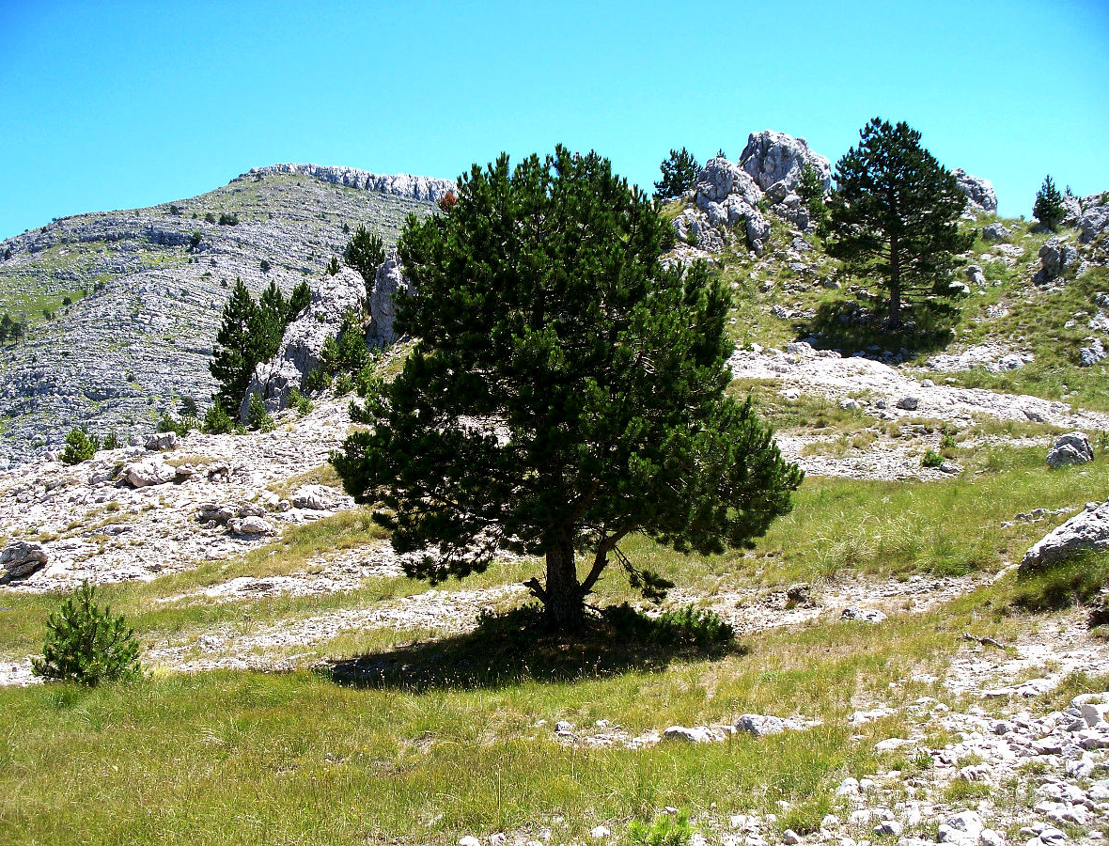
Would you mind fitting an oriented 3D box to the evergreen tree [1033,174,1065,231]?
[{"bbox_3d":[19.352,-8.636,60.000,1.250,2.300,1.250,0,-1,18],"label":"evergreen tree"}]

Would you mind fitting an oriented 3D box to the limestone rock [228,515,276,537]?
[{"bbox_3d":[-6.117,2.074,31.000,0.989,0.400,0.742,0,-2,0],"label":"limestone rock"}]

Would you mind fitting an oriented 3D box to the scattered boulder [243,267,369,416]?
[{"bbox_3d":[-8.766,-2.867,54.000,4.441,5.080,3.109,0,2,0],"label":"scattered boulder"}]

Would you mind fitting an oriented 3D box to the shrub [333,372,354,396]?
[{"bbox_3d":[-6.614,-1.208,48.000,0.648,0.737,0.648,0,-2,-8],"label":"shrub"}]

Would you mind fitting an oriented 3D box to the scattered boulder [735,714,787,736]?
[{"bbox_3d":[1.448,2.111,10.700,0.368,0.134,0.276,0,-2,8],"label":"scattered boulder"}]

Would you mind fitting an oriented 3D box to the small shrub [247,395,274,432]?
[{"bbox_3d":[-7.468,-0.263,39.000,0.742,0.981,0.705,0,-2,-11],"label":"small shrub"}]

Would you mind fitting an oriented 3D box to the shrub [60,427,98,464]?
[{"bbox_3d":[-12.410,0.601,40.000,0.982,0.953,0.933,0,2,0],"label":"shrub"}]

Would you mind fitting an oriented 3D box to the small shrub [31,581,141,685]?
[{"bbox_3d":[-4.441,1.985,14.500,1.023,0.970,0.972,1,-2,-17],"label":"small shrub"}]

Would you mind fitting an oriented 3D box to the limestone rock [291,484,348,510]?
[{"bbox_3d":[-4.747,1.494,31.000,1.142,0.517,0.856,0,2,0],"label":"limestone rock"}]

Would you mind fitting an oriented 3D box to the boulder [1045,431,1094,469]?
[{"bbox_3d":[9.089,0.481,27.000,0.862,0.646,0.689,-1,-2,19],"label":"boulder"}]

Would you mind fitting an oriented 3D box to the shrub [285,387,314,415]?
[{"bbox_3d":[-7.693,-0.649,46.000,0.847,0.819,0.847,0,-2,-9],"label":"shrub"}]

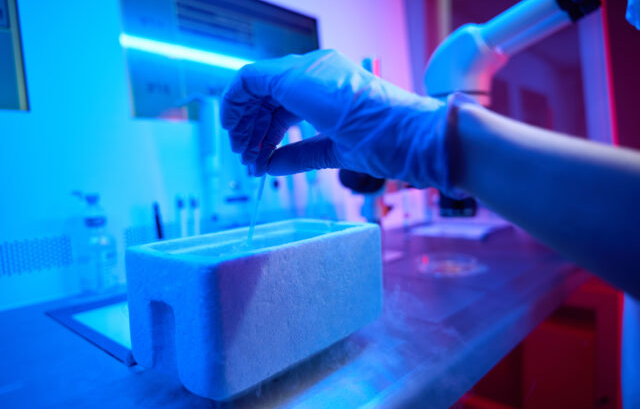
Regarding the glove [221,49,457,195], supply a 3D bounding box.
[{"bbox_3d":[0.007,-0.065,0.358,0.190,0.108,0.090,0,7,27],"label":"glove"}]

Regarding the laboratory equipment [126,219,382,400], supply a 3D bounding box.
[{"bbox_3d":[-0.047,0.074,0.388,0.118,0.092,0.200,3,7,40],"label":"laboratory equipment"}]

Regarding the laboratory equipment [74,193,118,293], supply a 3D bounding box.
[{"bbox_3d":[-0.296,0.049,0.558,0.054,0.125,0.047,-2,5,3],"label":"laboratory equipment"}]

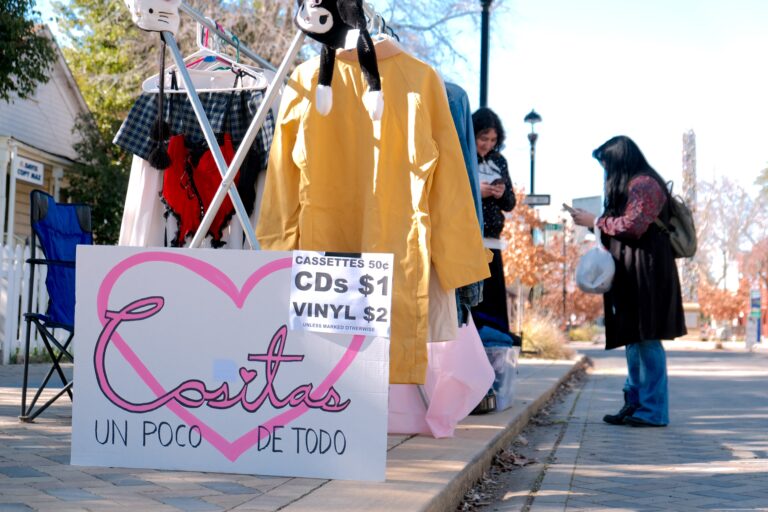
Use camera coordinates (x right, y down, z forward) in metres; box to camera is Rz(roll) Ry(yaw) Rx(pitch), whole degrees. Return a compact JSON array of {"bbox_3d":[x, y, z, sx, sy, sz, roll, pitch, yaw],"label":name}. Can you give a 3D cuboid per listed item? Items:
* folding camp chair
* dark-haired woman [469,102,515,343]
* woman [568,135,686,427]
[{"bbox_3d":[-1.085,0.208,4.430,0.550,0.900,0.640,0,-4,15],"label":"folding camp chair"},{"bbox_3d":[0.553,-0.006,5.850,0.450,1.580,0.370,3,-4,-22],"label":"dark-haired woman"},{"bbox_3d":[1.350,0.133,6.030,0.680,1.600,0.500,0,-4,12],"label":"woman"}]

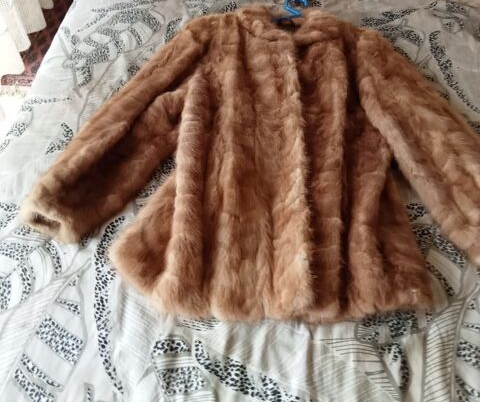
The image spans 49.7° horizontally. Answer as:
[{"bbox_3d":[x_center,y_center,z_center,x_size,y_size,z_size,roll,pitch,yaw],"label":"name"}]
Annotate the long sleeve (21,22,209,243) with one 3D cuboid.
[{"bbox_3d":[-0.184,-0.178,1.088,0.190,0.090,0.650,23,58,16],"label":"long sleeve"}]

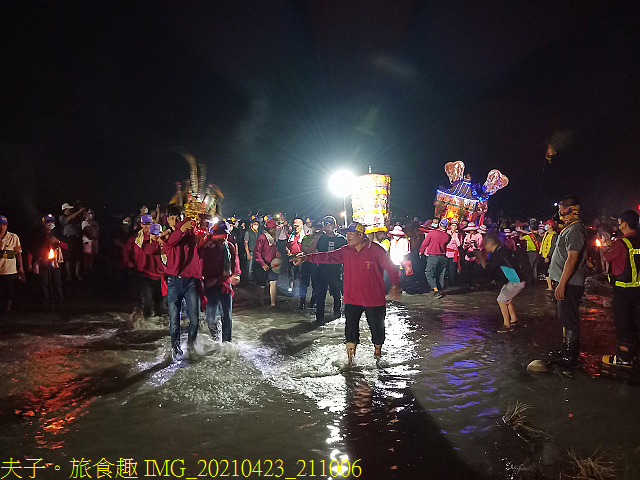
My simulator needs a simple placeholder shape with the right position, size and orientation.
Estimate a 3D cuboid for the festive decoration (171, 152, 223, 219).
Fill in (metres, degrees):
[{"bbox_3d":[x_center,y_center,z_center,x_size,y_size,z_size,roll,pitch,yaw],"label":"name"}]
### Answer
[{"bbox_3d":[-1.550,-0.659,5.800,0.640,0.870,0.550,0,2,-14],"label":"festive decoration"}]

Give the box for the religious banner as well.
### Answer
[{"bbox_3d":[1.081,-0.766,9.700,0.820,1.220,0.820,0,2,6],"label":"religious banner"}]

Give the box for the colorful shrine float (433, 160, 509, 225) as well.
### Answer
[{"bbox_3d":[3.451,-1.059,11.000,1.450,1.500,1.100,20,11,30],"label":"colorful shrine float"}]

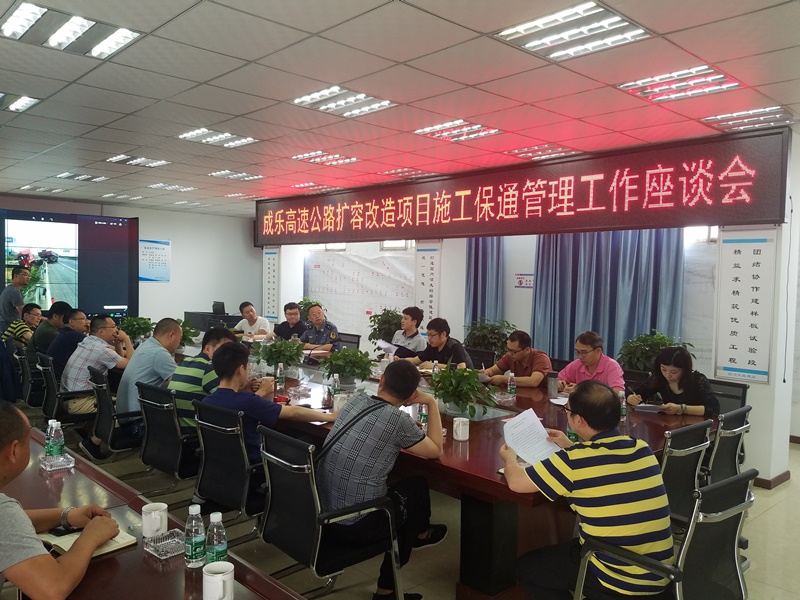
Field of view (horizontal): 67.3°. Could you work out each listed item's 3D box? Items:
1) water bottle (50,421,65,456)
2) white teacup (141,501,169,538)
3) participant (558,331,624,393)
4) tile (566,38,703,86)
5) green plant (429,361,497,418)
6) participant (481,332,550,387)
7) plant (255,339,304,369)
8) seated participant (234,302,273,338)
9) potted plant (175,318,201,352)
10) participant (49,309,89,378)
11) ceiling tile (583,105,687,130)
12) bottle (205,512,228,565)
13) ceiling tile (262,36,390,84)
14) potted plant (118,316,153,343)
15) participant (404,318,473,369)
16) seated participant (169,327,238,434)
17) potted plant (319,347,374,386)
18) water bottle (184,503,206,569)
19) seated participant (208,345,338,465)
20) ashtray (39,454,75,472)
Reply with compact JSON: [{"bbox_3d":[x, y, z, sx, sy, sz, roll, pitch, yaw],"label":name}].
[{"bbox_3d":[-1.562,0.640,2.740,0.063,0.176,0.063,-1,3,-43],"label":"water bottle"},{"bbox_3d":[-0.838,0.768,2.067,0.083,0.100,0.115,-1,3,-37],"label":"white teacup"},{"bbox_3d":[1.435,0.852,4.560,0.760,1.260,0.520,-2,4,-45],"label":"participant"},{"bbox_3d":[1.294,-1.319,3.329,0.600,0.020,0.600,-2,5,-43],"label":"tile"},{"bbox_3d":[0.418,0.599,4.020,0.440,0.380,0.460,1,3,0],"label":"green plant"},{"bbox_3d":[0.890,0.831,4.880,0.820,1.200,0.540,-1,3,-39],"label":"participant"},{"bbox_3d":[-1.053,0.476,5.250,0.430,0.310,0.430,1,3,0],"label":"plant"},{"bbox_3d":[-1.870,0.662,7.500,0.520,1.240,0.780,2,2,13],"label":"seated participant"},{"bbox_3d":[-2.466,0.399,6.750,0.420,0.370,0.420,-1,3,-43],"label":"potted plant"},{"bbox_3d":[-3.020,0.689,5.700,0.700,1.220,0.520,-2,5,-43],"label":"participant"},{"bbox_3d":[1.810,-1.385,4.630,0.600,0.020,0.600,-1,3,-43],"label":"ceiling tile"},{"bbox_3d":[-0.563,0.746,1.840,0.063,0.180,0.063,-2,5,-43],"label":"bottle"},{"bbox_3d":[-0.428,-1.373,3.452,0.600,0.020,0.600,-2,5,-43],"label":"ceiling tile"},{"bbox_3d":[-3.521,0.399,8.000,0.450,0.340,0.460,-2,4,-45],"label":"potted plant"},{"bbox_3d":[0.360,0.764,5.580,0.750,1.200,0.550,-2,5,-43],"label":"participant"},{"bbox_3d":[-1.220,0.795,4.050,0.820,1.260,0.530,-1,3,-42],"label":"seated participant"},{"bbox_3d":[-0.426,0.517,4.780,0.440,0.300,0.440,-2,4,-45],"label":"potted plant"},{"bbox_3d":[-0.642,0.735,1.881,0.063,0.187,0.063,0,3,-19],"label":"water bottle"},{"bbox_3d":[-0.800,0.873,3.520,0.740,1.270,0.520,-2,4,-45],"label":"seated participant"},{"bbox_3d":[-1.510,0.717,2.654,0.109,0.031,0.112,-1,3,-43],"label":"ashtray"}]

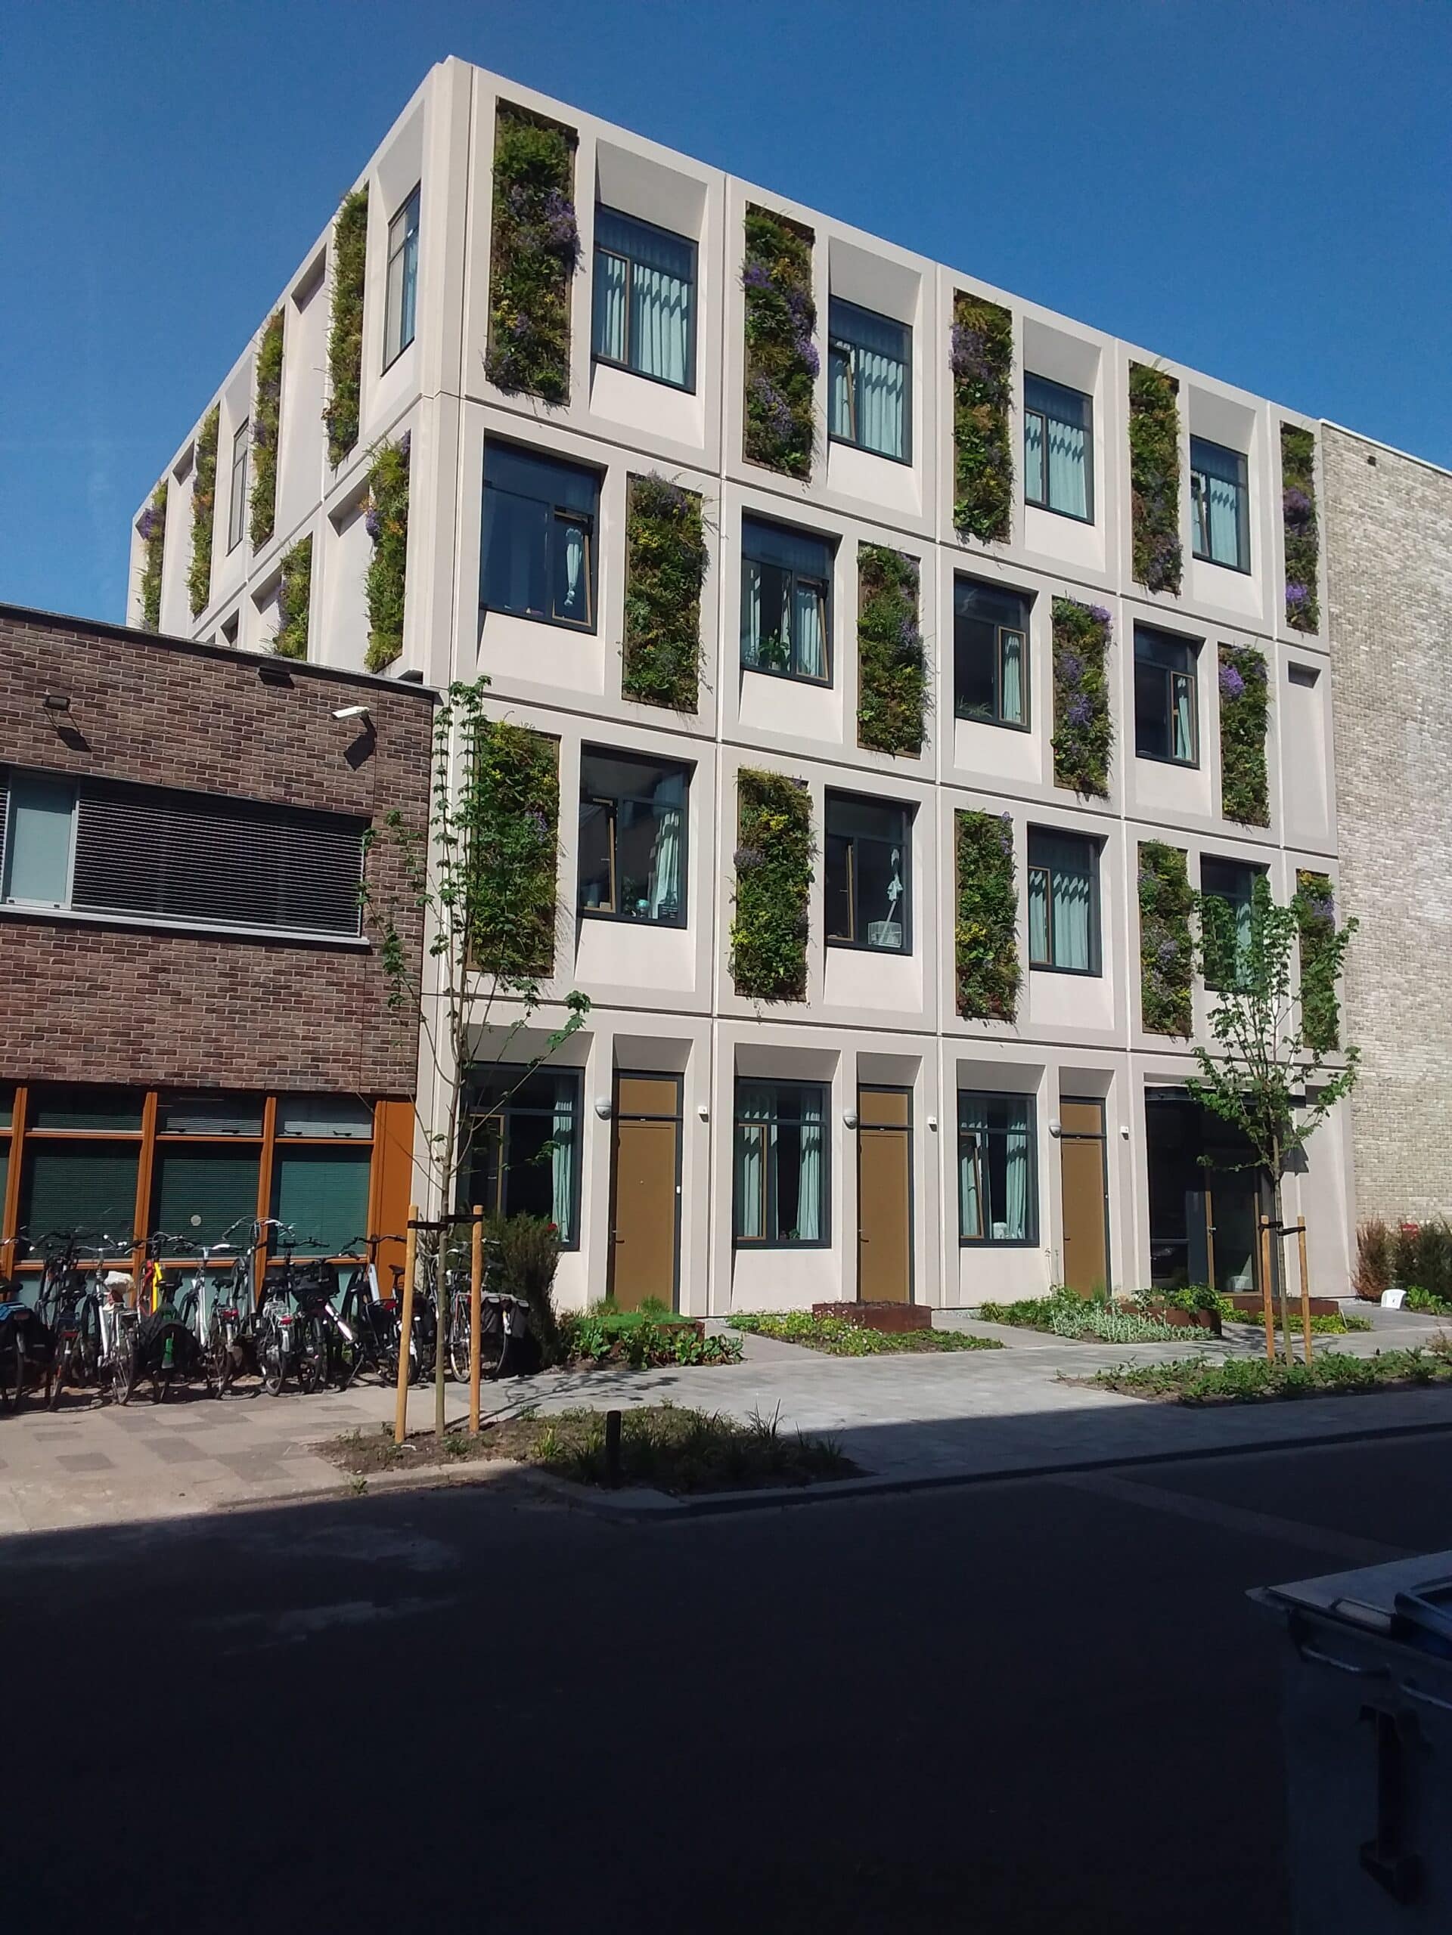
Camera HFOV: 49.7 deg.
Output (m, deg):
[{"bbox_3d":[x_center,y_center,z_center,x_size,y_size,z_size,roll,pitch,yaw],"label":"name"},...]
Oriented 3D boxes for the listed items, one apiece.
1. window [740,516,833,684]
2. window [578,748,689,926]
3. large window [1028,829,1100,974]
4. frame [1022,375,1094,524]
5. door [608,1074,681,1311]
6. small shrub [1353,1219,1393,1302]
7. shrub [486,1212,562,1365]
[{"bbox_3d":[0.783,-4.786,20.593,1.510,2.063,0.150,6,-9,-32],"label":"window"},{"bbox_3d":[-1.099,-1.543,19.111,1.440,2.088,0.150,6,-9,-32],"label":"window"},{"bbox_3d":[4.950,-0.945,22.937,1.447,2.088,0.150,6,-9,-32],"label":"large window"},{"bbox_3d":[4.973,-7.822,23.669,1.489,2.099,0.150,6,-9,-32],"label":"frame"},{"bbox_3d":[-0.969,2.711,18.666,0.954,2.898,0.120,6,-9,-32],"label":"door"},{"bbox_3d":[10.189,4.615,24.674,0.640,1.267,0.640,6,-9,-32],"label":"small shrub"},{"bbox_3d":[-1.960,2.923,14.509,0.780,1.380,0.780,6,-9,-32],"label":"shrub"}]

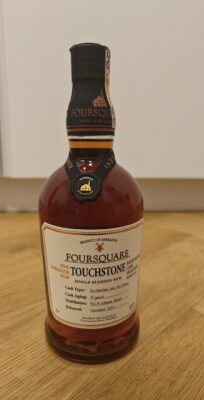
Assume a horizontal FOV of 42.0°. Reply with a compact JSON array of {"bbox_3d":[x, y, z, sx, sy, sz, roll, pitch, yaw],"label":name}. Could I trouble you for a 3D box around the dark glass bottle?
[{"bbox_3d":[-0.008,0.003,0.234,0.092,0.248,0.092,-2,10,-9],"label":"dark glass bottle"}]

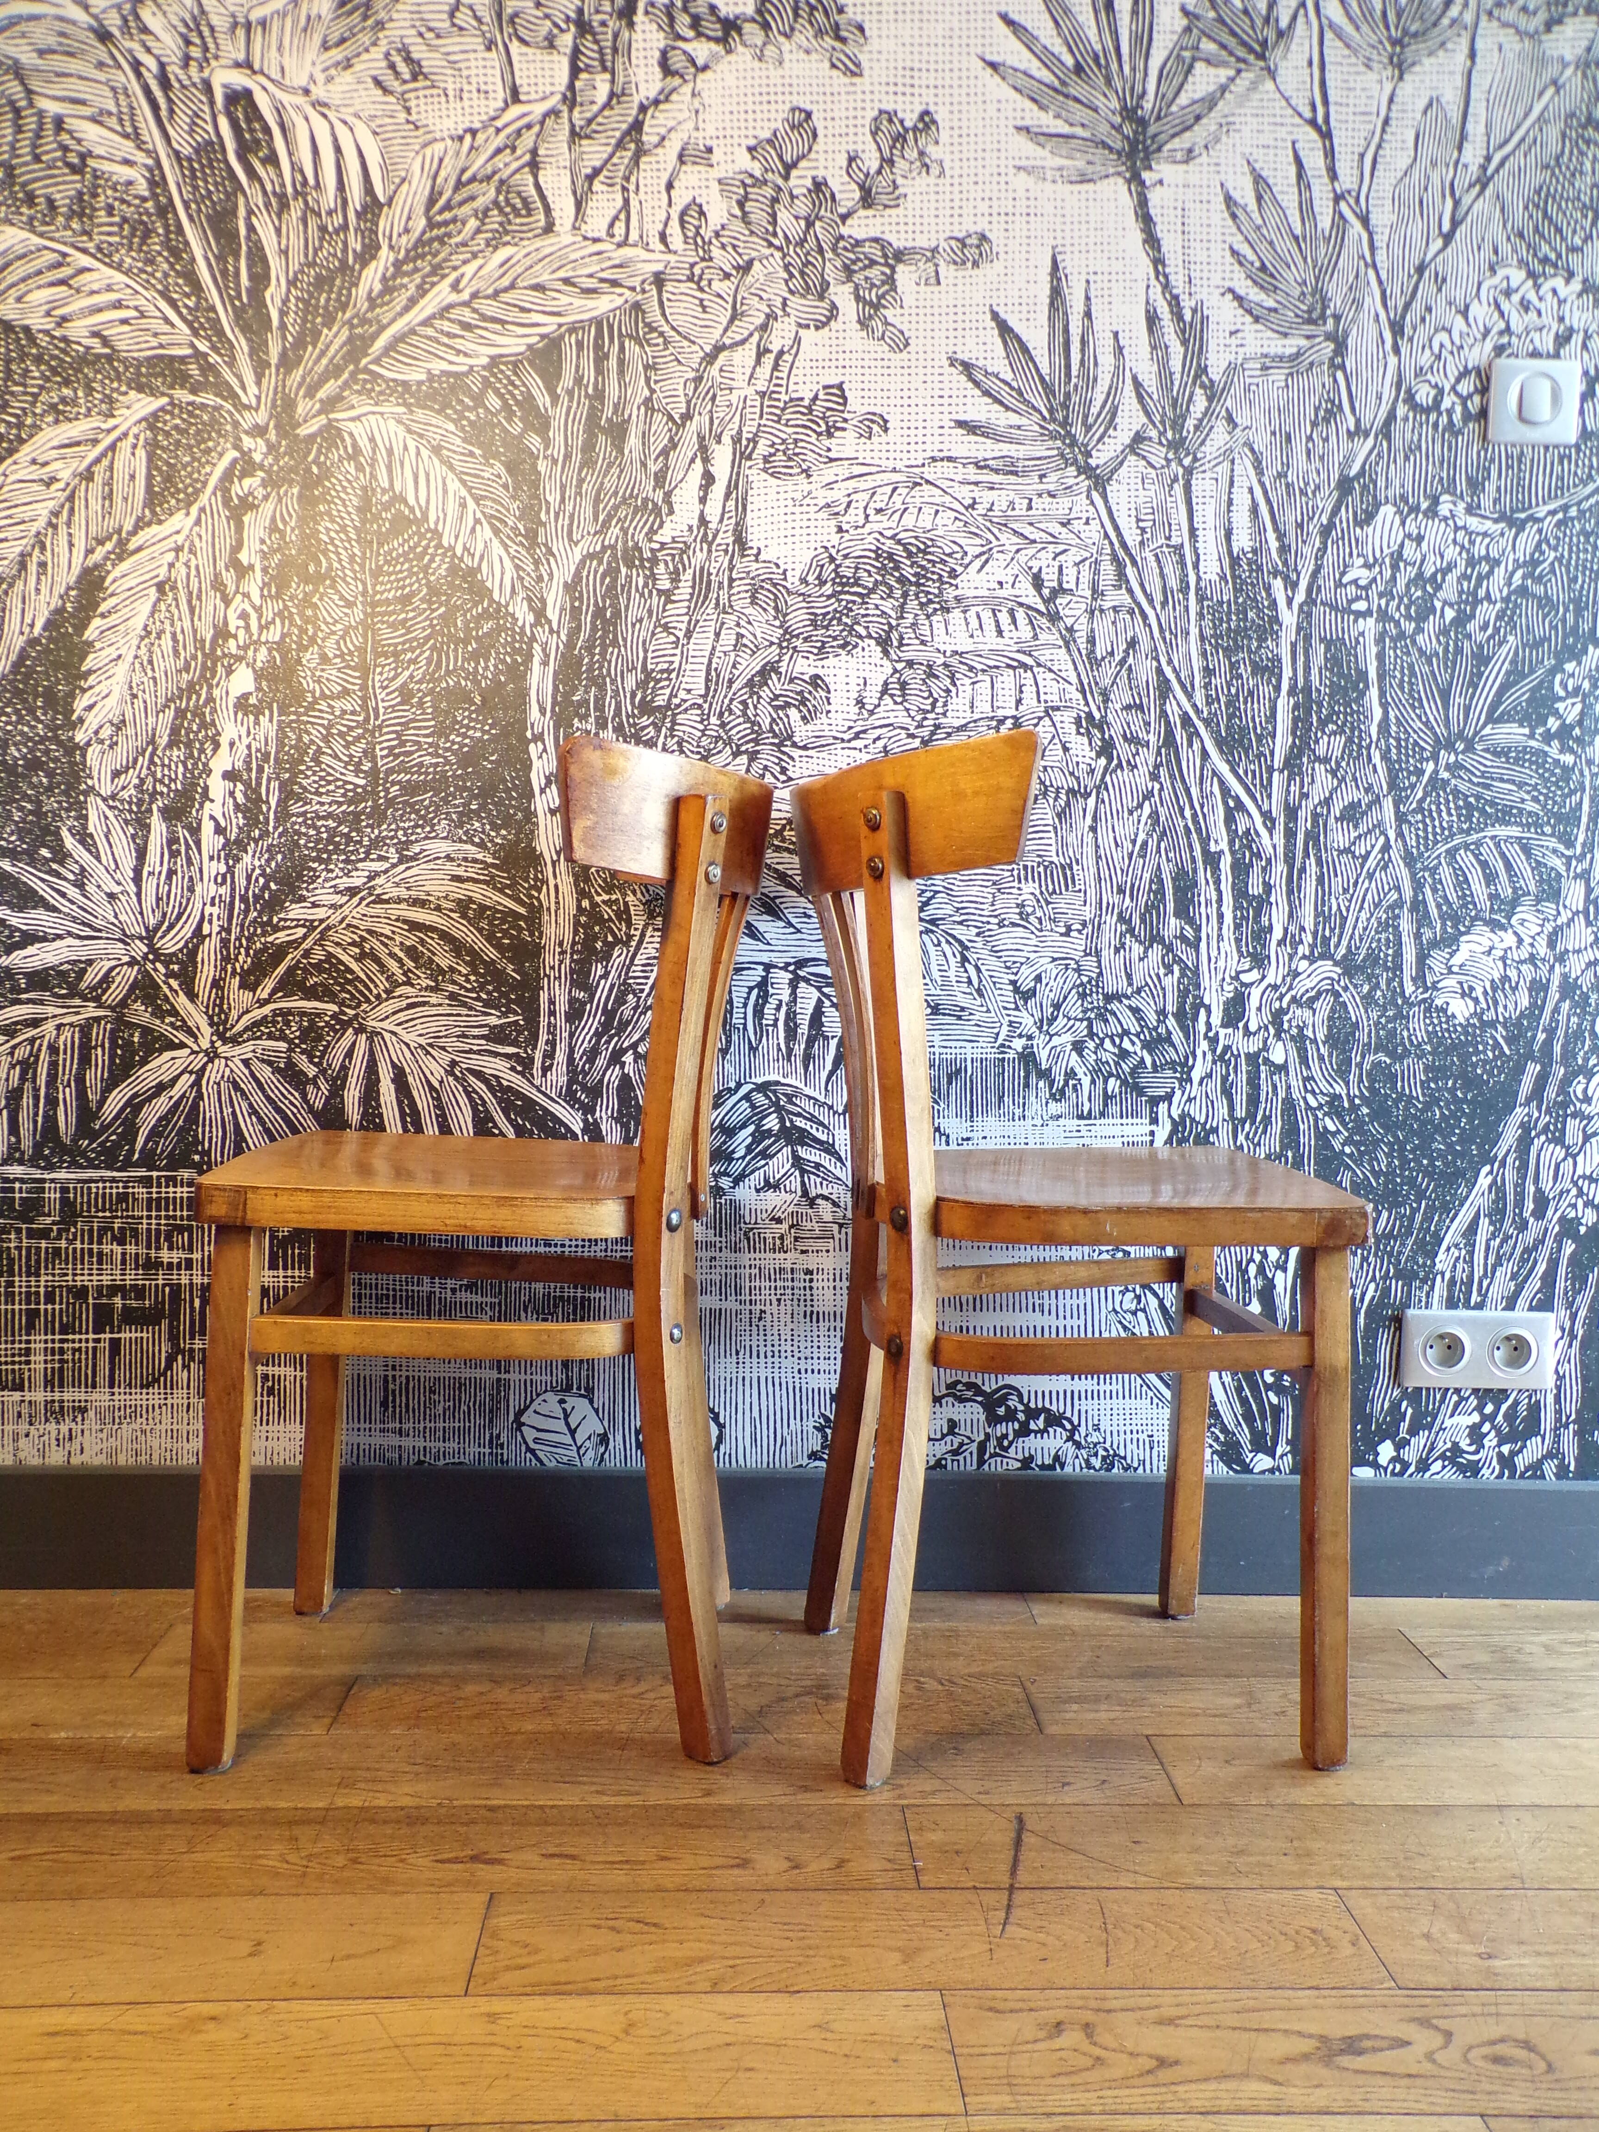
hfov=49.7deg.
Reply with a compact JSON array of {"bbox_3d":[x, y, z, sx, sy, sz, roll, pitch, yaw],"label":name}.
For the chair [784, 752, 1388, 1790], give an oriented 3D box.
[{"bbox_3d":[0.214,0.148,1.520,0.450,0.820,0.390,1,4,-7],"label":"chair"}]

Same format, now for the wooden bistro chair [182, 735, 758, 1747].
[{"bbox_3d":[-0.255,0.141,1.512,0.450,0.815,0.390,1,4,-2],"label":"wooden bistro chair"}]

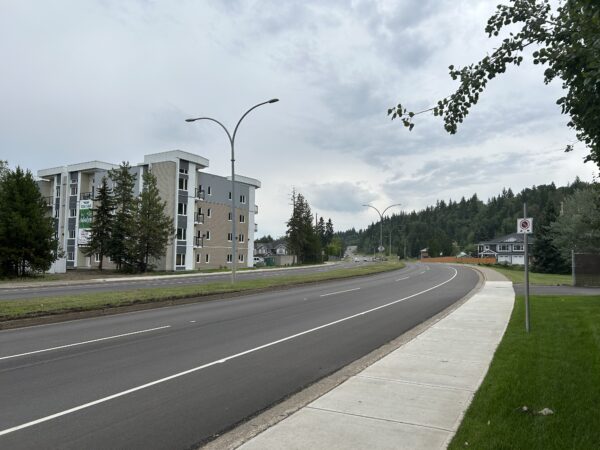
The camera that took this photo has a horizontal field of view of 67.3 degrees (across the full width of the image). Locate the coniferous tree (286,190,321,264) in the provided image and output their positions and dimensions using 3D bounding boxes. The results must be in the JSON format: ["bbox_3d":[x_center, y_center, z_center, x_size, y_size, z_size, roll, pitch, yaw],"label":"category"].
[{"bbox_3d":[0.556,0.623,100.236,6.800,16.629,6.400,1,-4,0],"label":"coniferous tree"}]

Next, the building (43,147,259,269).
[{"bbox_3d":[-21.782,-0.723,66.925,25.113,14.260,19.416,-1,-5,25],"label":"building"}]

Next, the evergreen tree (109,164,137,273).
[{"bbox_3d":[-20.019,-0.872,50.688,3.600,12.248,3.600,2,-5,-22],"label":"evergreen tree"}]

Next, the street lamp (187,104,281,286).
[{"bbox_3d":[-4.458,-1.779,27.707,7.341,10.843,0.400,-2,-5,31],"label":"street lamp"}]

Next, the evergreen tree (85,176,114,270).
[{"bbox_3d":[-22.243,-0.140,50.630,3.400,10.643,3.400,3,-5,-24],"label":"evergreen tree"}]

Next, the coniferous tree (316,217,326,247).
[{"bbox_3d":[6.586,4.365,138.068,3.000,13.638,3.000,1,-4,3],"label":"coniferous tree"}]

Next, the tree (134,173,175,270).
[{"bbox_3d":[-16.183,-0.380,48.950,4.500,11.112,4.500,2,-5,-18],"label":"tree"}]

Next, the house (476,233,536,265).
[{"bbox_3d":[53.524,6.146,117.313,15.000,8.268,11.500,-1,-5,20],"label":"house"}]

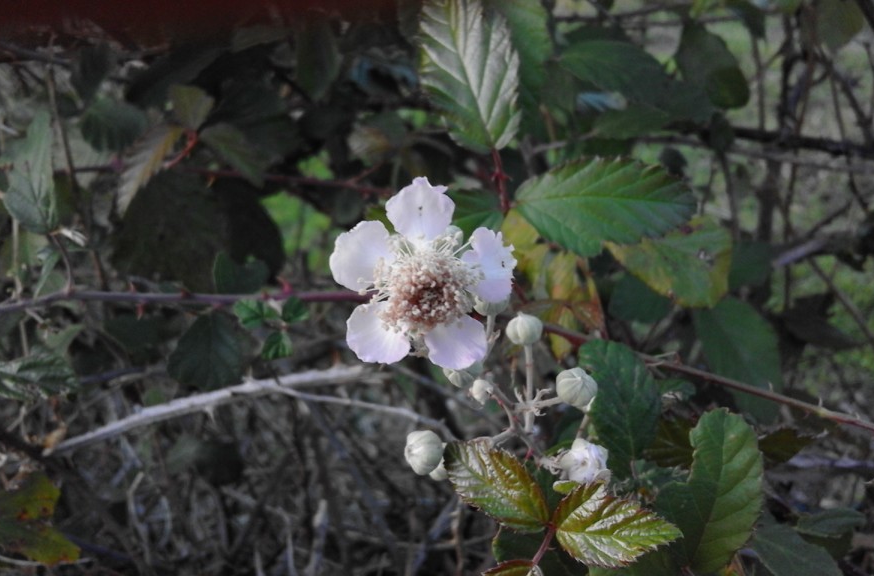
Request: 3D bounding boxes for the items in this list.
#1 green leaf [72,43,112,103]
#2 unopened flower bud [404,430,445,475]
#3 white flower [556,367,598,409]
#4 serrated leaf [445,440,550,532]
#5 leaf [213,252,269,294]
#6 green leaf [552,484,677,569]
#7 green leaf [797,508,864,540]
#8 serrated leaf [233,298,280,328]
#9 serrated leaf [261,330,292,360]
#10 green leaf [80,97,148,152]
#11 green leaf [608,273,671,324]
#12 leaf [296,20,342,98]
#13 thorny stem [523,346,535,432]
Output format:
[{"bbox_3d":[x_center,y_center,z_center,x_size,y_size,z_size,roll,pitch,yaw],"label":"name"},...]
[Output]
[{"bbox_3d":[-0.172,-0.107,0.400,0.022,0.032,0.012,11,-21,-15],"label":"green leaf"},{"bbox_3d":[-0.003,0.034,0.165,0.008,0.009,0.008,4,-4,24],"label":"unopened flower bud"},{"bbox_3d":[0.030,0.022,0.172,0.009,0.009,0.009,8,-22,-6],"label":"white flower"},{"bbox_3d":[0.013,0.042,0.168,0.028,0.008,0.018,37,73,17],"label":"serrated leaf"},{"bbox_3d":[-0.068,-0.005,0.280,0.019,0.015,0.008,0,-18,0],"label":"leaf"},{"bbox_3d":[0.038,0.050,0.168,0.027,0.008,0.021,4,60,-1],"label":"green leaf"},{"bbox_3d":[0.135,0.081,0.275,0.024,0.006,0.013,0,49,0],"label":"green leaf"},{"bbox_3d":[-0.052,0.007,0.230,0.013,0.009,0.005,0,18,0],"label":"serrated leaf"},{"bbox_3d":[-0.046,0.016,0.230,0.009,0.009,0.004,6,-12,1],"label":"serrated leaf"},{"bbox_3d":[-0.153,-0.077,0.380,0.032,0.029,0.012,2,-24,-5],"label":"green leaf"},{"bbox_3d":[0.074,0.003,0.290,0.024,0.022,0.006,0,-6,0],"label":"green leaf"},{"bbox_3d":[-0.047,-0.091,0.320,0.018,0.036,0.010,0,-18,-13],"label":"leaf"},{"bbox_3d":[0.019,0.021,0.166,0.002,0.018,0.002,0,0,0],"label":"thorny stem"}]

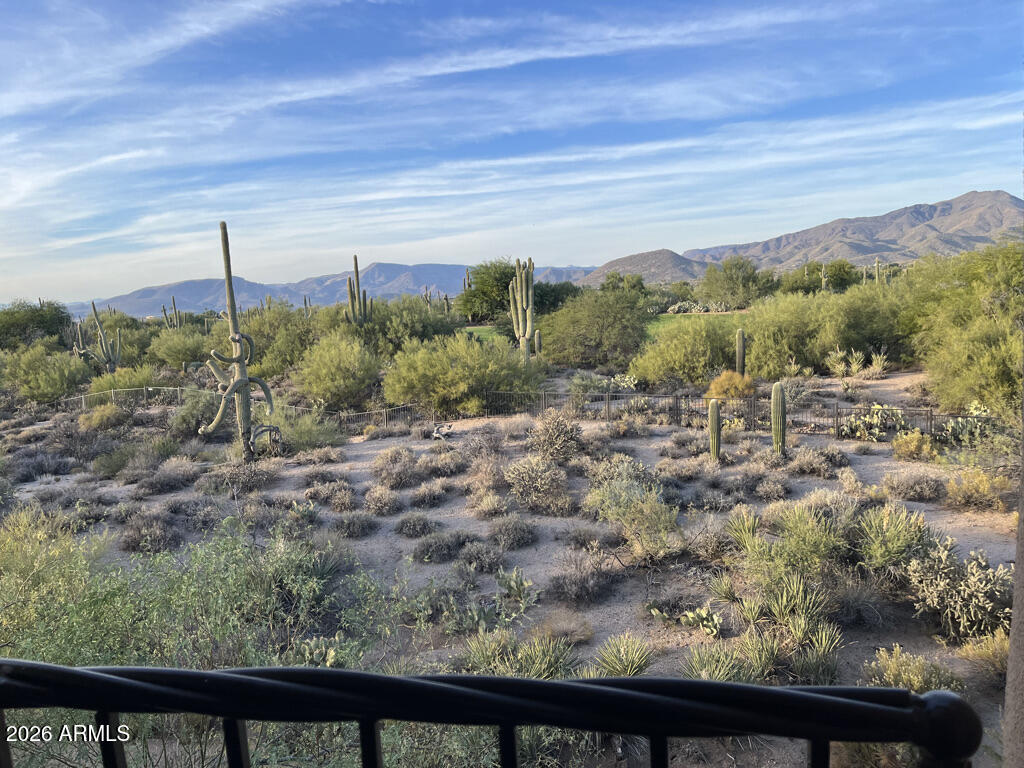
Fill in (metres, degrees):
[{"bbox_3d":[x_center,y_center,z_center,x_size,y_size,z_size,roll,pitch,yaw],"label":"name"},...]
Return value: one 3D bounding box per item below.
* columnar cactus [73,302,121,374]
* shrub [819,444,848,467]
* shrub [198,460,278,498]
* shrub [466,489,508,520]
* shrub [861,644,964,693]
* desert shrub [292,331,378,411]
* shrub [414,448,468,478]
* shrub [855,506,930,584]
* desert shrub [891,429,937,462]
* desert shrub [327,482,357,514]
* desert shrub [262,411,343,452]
[{"bbox_3d":[-32.415,-3.550,60.000,3.700,5.600,2.500,0,6,0],"label":"columnar cactus"},{"bbox_3d":[10.070,2.187,24.083,0.924,0.593,0.865,0,6,0],"label":"shrub"},{"bbox_3d":[-7.379,2.507,20.772,2.092,0.847,1.569,0,6,0],"label":"shrub"},{"bbox_3d":[-0.575,2.783,18.044,0.986,0.545,0.887,0,6,0],"label":"shrub"},{"bbox_3d":[5.129,3.631,9.850,1.280,0.500,1.100,0,6,0],"label":"shrub"},{"bbox_3d":[-10.268,-0.790,45.000,4.900,4.600,4.600,0,6,0],"label":"desert shrub"},{"bbox_3d":[-2.061,2.275,22.500,1.578,0.761,1.184,0,6,0],"label":"shrub"},{"bbox_3d":[6.228,2.566,12.582,1.143,1.232,1.029,1,9,27],"label":"shrub"},{"bbox_3d":[10.625,1.575,20.314,1.125,0.815,1.013,1,9,28],"label":"desert shrub"},{"bbox_3d":[-3.863,2.560,17.529,0.731,0.615,0.658,-5,7,-13],"label":"desert shrub"},{"bbox_3d":[-7.257,1.479,26.663,2.826,1.280,2.402,-5,9,-15],"label":"desert shrub"}]

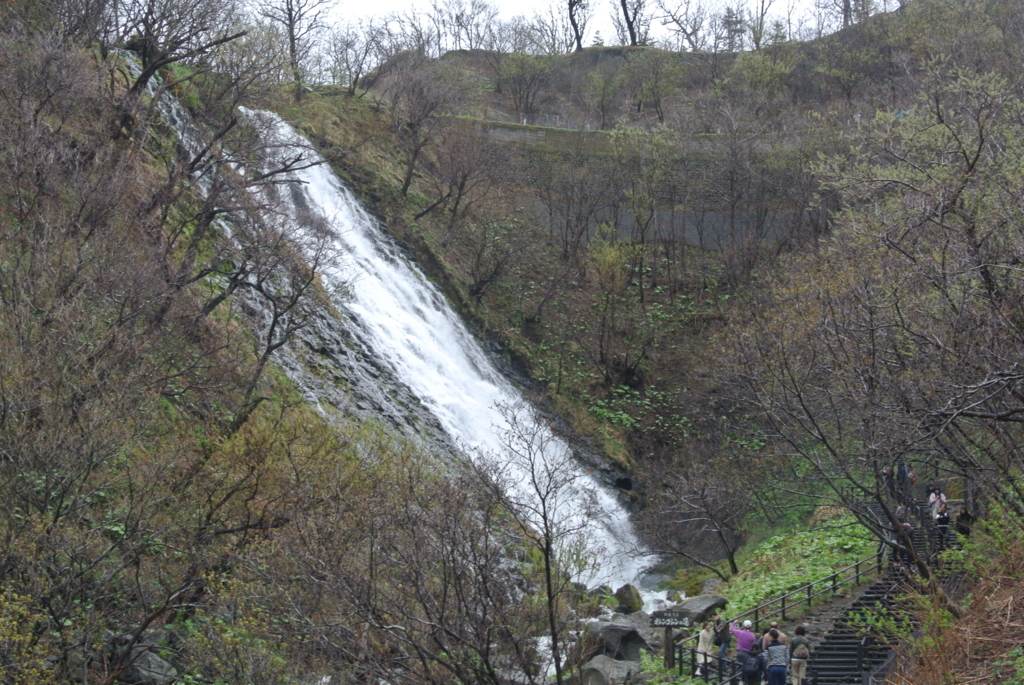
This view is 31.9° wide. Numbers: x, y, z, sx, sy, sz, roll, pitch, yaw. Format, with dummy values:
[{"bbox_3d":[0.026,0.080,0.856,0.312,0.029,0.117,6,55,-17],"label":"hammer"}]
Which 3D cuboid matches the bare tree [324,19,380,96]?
[{"bbox_3d":[-10.671,-19.067,120.000,3.700,5.200,3.400,0,-7,0],"label":"bare tree"}]

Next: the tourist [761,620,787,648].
[{"bbox_3d":[6.633,7.902,45.500,0.580,1.670,0.420,2,-7,-15],"label":"tourist"}]

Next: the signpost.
[{"bbox_3d":[4.477,8.390,50.500,1.170,1.720,0.240,-1,-7,6],"label":"signpost"}]

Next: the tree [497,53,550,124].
[{"bbox_3d":[0.866,-20.958,148.000,4.200,5.900,3.900,0,-7,0],"label":"tree"}]

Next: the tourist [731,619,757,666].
[{"bbox_3d":[6.001,8.023,46.500,0.650,1.680,0.480,2,-7,-18],"label":"tourist"}]

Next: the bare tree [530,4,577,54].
[{"bbox_3d":[3.771,-28.443,163.000,4.100,4.600,3.600,0,-7,0],"label":"bare tree"}]

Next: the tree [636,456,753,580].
[{"bbox_3d":[6.826,6.402,66.000,4.300,4.500,3.800,0,-7,0],"label":"tree"}]

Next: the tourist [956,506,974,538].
[{"bbox_3d":[15.262,6.358,60.500,0.550,1.620,0.420,-2,-7,18],"label":"tourist"}]

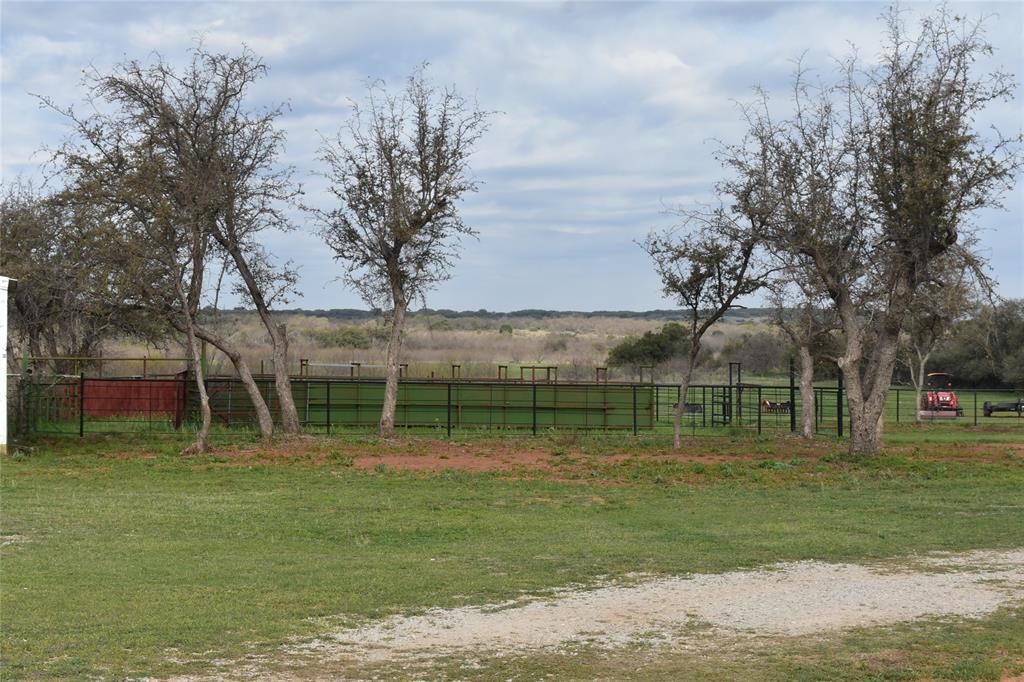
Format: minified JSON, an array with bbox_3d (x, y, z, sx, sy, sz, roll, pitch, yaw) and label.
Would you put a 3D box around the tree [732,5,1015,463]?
[{"bbox_3d":[8.302,-2.487,46.500,6.500,10.220,5.980,0,1,0],"label":"tree"}]

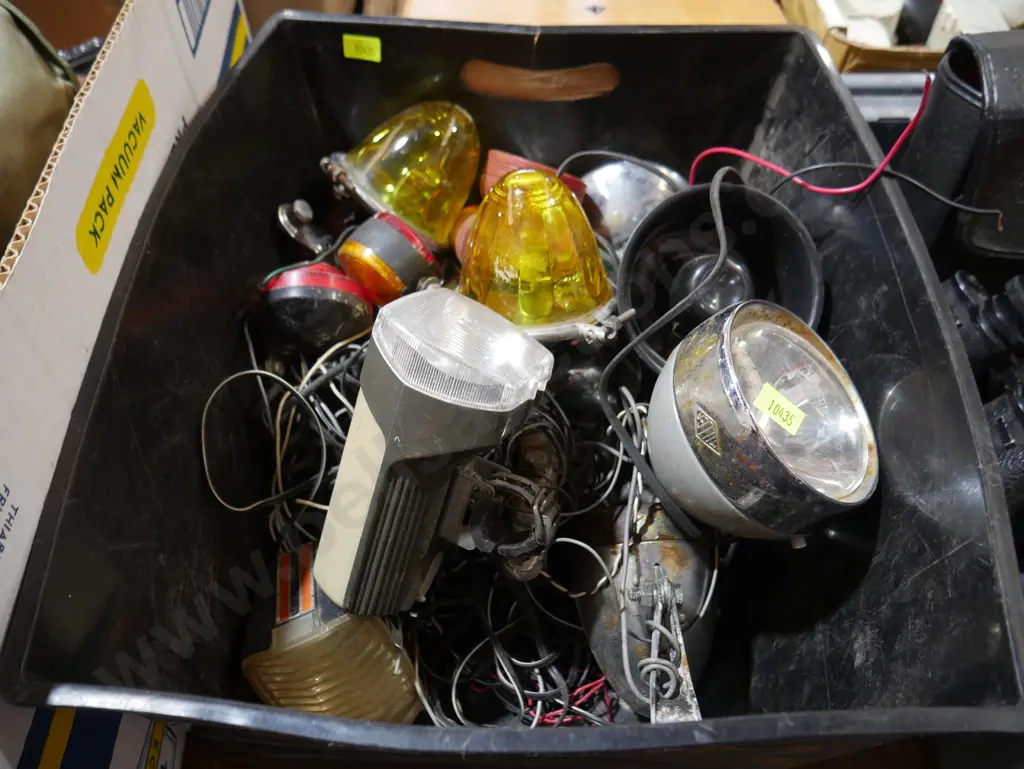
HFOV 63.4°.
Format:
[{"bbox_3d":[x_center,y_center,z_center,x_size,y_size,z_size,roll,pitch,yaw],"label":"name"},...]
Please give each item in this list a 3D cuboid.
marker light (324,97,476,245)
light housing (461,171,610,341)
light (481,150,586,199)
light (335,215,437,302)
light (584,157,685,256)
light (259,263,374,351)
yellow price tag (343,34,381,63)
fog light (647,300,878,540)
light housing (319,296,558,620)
[{"bbox_3d":[-0.063,-0.136,0.535,0.087,0.092,0.095,-44,38,19],"label":"marker light"},{"bbox_3d":[0.014,-0.076,0.457,0.090,0.084,0.088,1,32,-1],"label":"light housing"},{"bbox_3d":[0.018,-0.138,0.570,0.074,0.050,0.060,22,18,0],"label":"light"},{"bbox_3d":[-0.074,-0.079,0.520,0.064,0.064,0.058,25,66,16],"label":"light"},{"bbox_3d":[0.083,-0.108,0.545,0.075,0.078,0.078,24,57,16],"label":"light"},{"bbox_3d":[-0.120,-0.047,0.510,0.069,0.067,0.055,5,75,12],"label":"light"},{"bbox_3d":[-0.102,-0.230,0.567,0.026,0.016,0.001,4,44,2],"label":"yellow price tag"},{"bbox_3d":[0.133,0.026,0.472,0.124,0.086,0.124,-6,68,-44],"label":"fog light"},{"bbox_3d":[-0.029,0.046,0.383,0.100,0.166,0.064,20,31,-1],"label":"light housing"}]

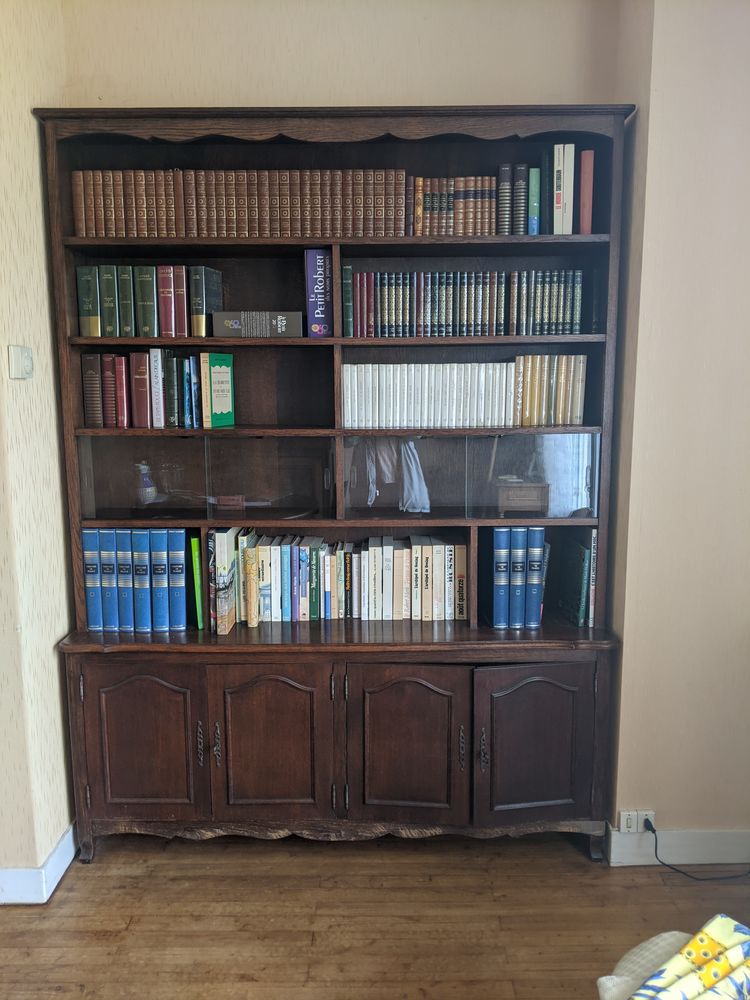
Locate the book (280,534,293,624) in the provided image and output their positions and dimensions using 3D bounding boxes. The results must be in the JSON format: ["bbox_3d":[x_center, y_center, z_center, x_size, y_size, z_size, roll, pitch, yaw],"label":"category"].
[{"bbox_3d":[-0.260,0.236,2.367,0.027,0.231,0.145,0,8,0],"label":"book"}]

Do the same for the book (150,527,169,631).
[{"bbox_3d":[-0.606,0.214,2.305,0.044,0.296,0.205,0,8,0],"label":"book"}]

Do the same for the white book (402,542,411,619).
[{"bbox_3d":[0.097,0.241,2.389,0.022,0.212,0.135,0,8,0],"label":"white book"}]

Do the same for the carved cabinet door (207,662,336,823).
[{"bbox_3d":[-0.273,0.650,2.088,0.337,0.447,0.030,0,9,0],"label":"carved cabinet door"}]

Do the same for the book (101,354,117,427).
[{"bbox_3d":[-0.767,-0.323,2.317,0.036,0.209,0.135,0,9,0],"label":"book"}]

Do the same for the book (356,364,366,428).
[{"bbox_3d":[-0.037,-0.286,2.162,0.019,0.171,0.112,0,8,0],"label":"book"}]

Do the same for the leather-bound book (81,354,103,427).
[{"bbox_3d":[-0.749,-0.297,2.132,0.053,0.193,0.130,0,9,0],"label":"leather-bound book"}]

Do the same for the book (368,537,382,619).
[{"bbox_3d":[0.002,0.228,2.279,0.036,0.212,0.142,0,9,0],"label":"book"}]

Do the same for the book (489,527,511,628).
[{"bbox_3d":[0.338,0.196,2.211,0.046,0.280,0.210,0,9,0],"label":"book"}]

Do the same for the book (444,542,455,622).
[{"bbox_3d":[0.210,0.222,2.255,0.025,0.217,0.140,0,9,0],"label":"book"}]

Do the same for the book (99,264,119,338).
[{"bbox_3d":[-0.720,-0.547,2.179,0.044,0.189,0.130,0,8,0],"label":"book"}]

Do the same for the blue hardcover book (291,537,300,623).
[{"bbox_3d":[-0.221,0.228,2.268,0.021,0.219,0.142,0,9,0],"label":"blue hardcover book"}]

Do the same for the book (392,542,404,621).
[{"bbox_3d":[0.074,0.256,2.496,0.029,0.225,0.131,0,9,0],"label":"book"}]

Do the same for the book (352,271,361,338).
[{"bbox_3d":[-0.052,-0.565,2.288,0.019,0.183,0.120,0,9,0],"label":"book"}]

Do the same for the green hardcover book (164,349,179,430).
[{"bbox_3d":[-0.536,-0.292,2.122,0.030,0.187,0.125,0,9,0],"label":"green hardcover book"}]

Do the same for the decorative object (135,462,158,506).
[{"bbox_3d":[-0.703,-0.051,2.401,0.064,0.135,0.070,0,9,0],"label":"decorative object"}]

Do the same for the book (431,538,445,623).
[{"bbox_3d":[0.185,0.231,2.331,0.034,0.222,0.138,0,8,0],"label":"book"}]

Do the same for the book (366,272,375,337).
[{"bbox_3d":[-0.011,-0.522,2.115,0.020,0.167,0.115,0,9,0],"label":"book"}]

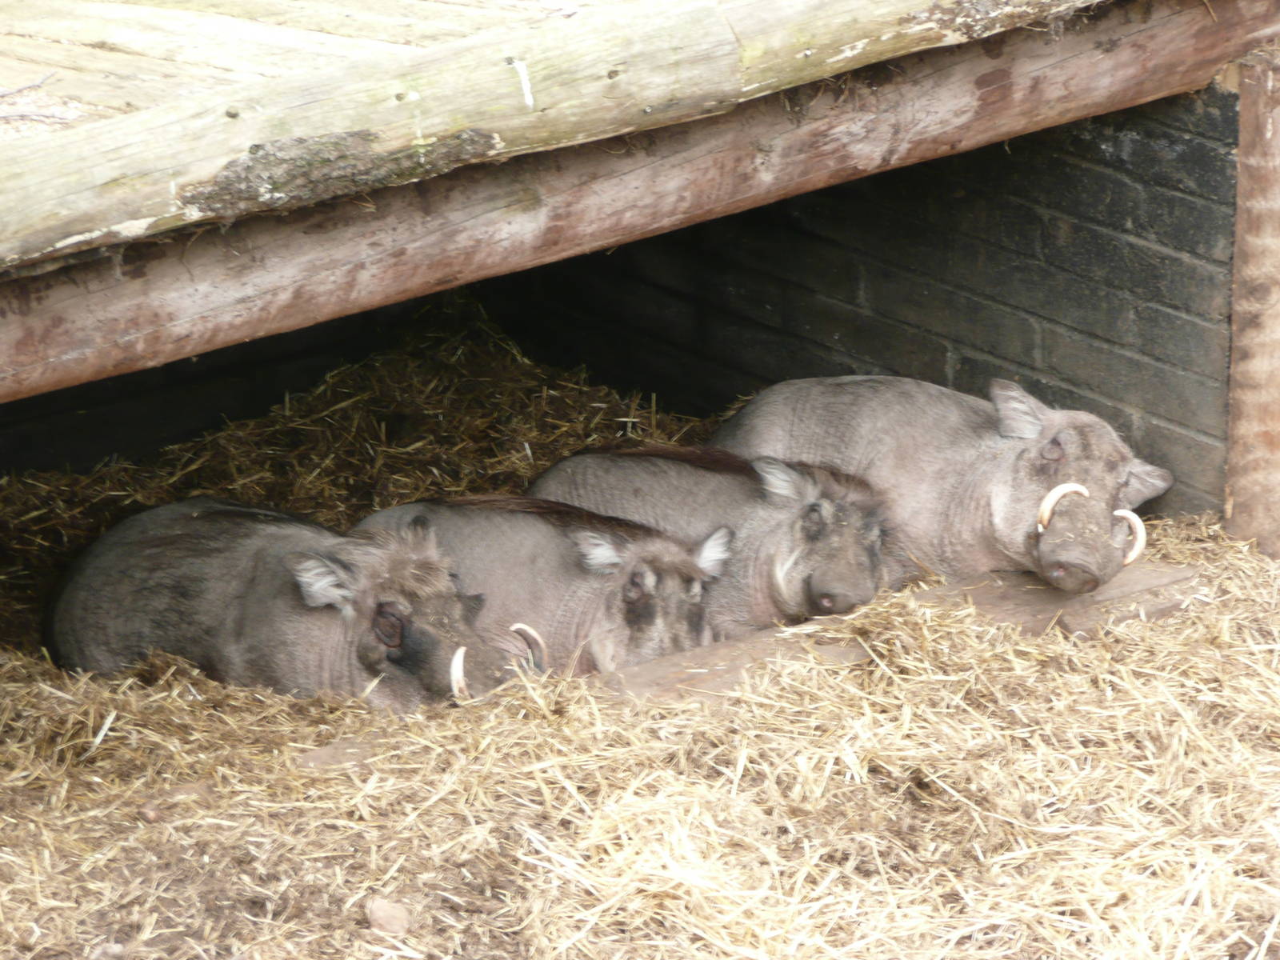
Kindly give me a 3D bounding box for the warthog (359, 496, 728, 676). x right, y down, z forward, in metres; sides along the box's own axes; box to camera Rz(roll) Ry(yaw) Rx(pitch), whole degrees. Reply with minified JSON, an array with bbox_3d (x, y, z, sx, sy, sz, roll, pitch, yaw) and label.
[{"bbox_3d":[-0.190,0.199,9.550,0.920,0.340,0.380,16,23,43],"label":"warthog"}]

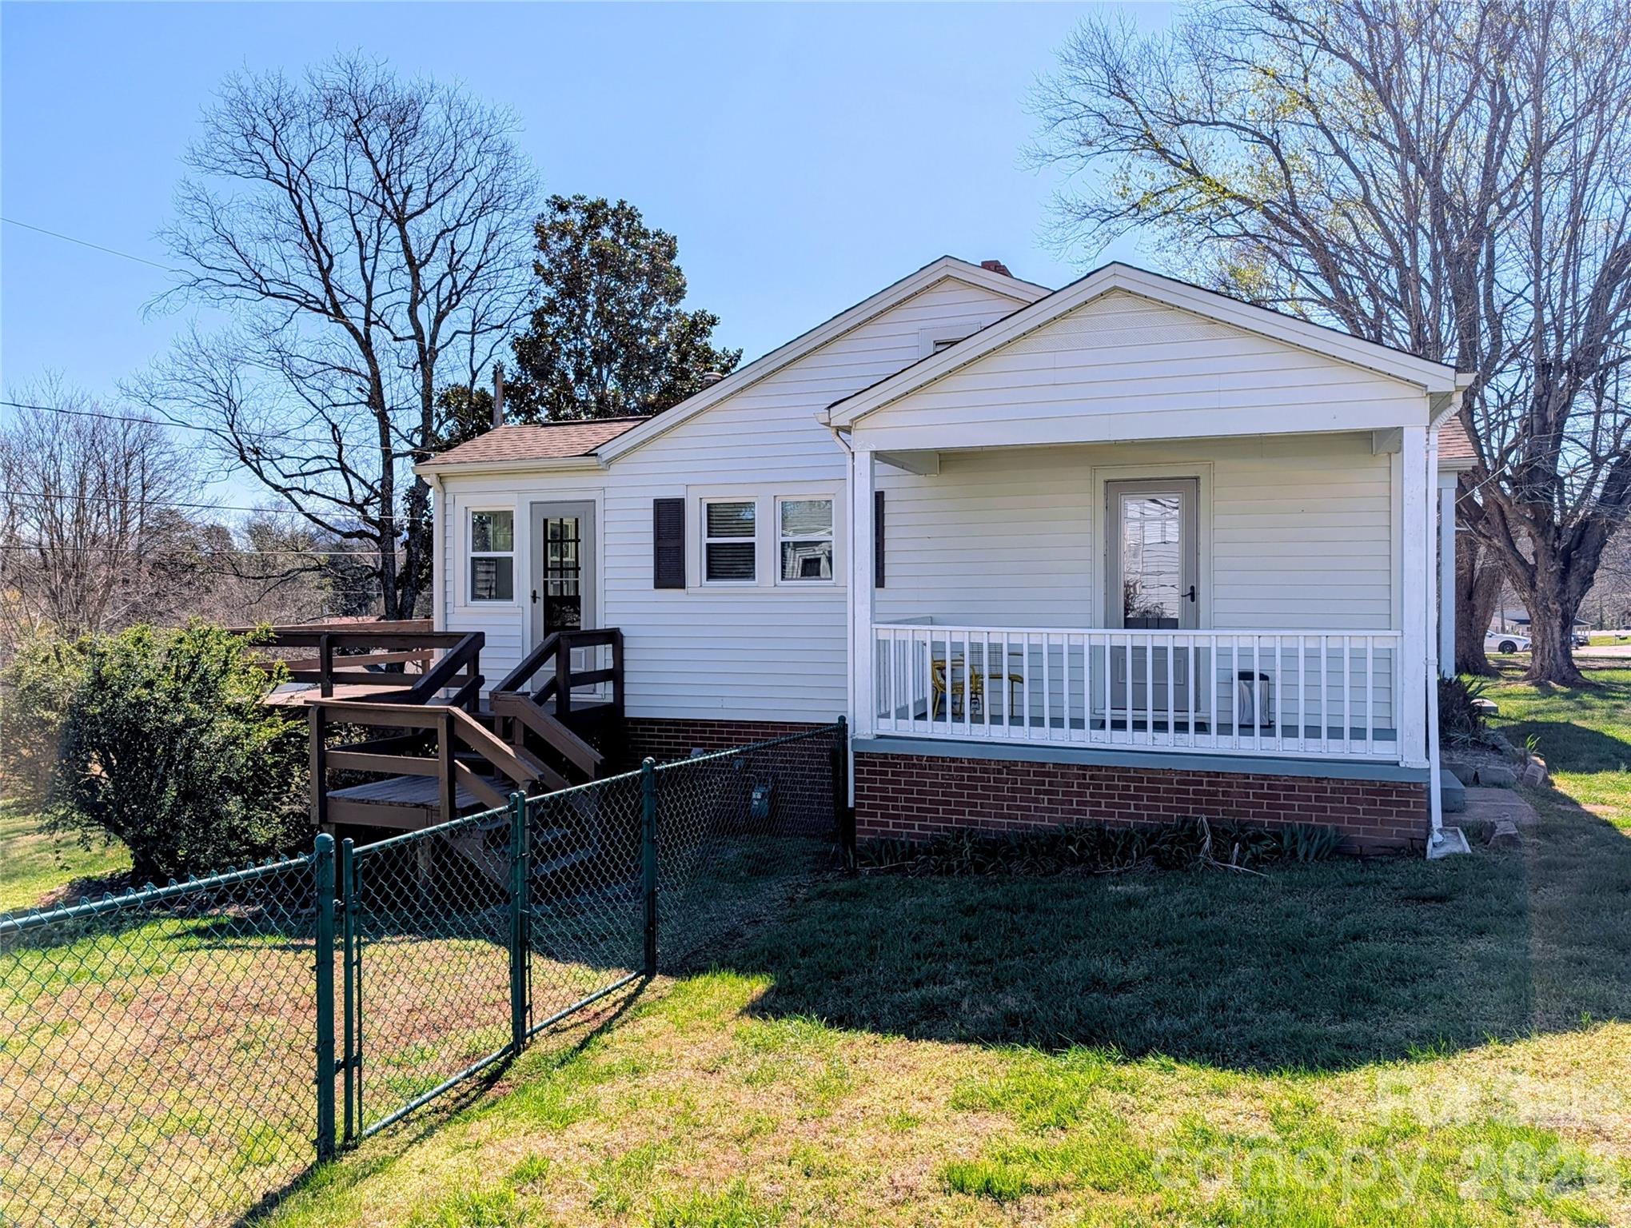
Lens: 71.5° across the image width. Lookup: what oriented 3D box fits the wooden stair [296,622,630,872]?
[{"bbox_3d":[-2.765,1.153,10.756,2.300,1.950,3.250,0,0,19],"label":"wooden stair"}]

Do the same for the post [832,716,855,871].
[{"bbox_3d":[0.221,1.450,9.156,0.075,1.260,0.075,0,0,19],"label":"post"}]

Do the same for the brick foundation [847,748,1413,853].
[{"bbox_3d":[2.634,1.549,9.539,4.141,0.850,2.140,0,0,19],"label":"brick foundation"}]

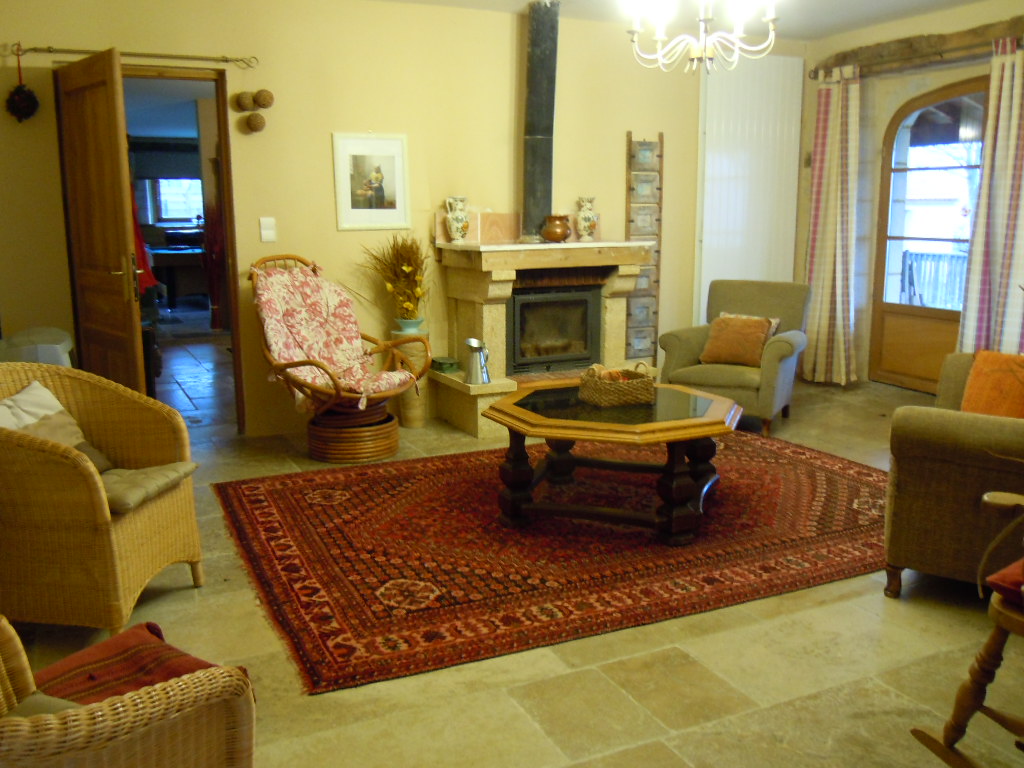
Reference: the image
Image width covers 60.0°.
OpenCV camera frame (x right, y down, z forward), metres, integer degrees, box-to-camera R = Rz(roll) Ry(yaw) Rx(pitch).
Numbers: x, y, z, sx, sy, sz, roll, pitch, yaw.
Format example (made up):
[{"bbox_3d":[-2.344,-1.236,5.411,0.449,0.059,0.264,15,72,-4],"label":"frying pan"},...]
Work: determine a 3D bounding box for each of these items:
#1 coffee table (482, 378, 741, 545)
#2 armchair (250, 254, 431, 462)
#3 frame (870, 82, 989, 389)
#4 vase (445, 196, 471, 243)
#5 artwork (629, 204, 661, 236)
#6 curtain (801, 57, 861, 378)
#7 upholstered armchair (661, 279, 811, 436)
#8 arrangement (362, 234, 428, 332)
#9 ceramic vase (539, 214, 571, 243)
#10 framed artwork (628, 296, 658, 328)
[{"bbox_3d":[0.443,0.314,3.850,1.046,0.460,1.046,-5,10,-24],"label":"coffee table"},{"bbox_3d":[-0.925,-0.163,4.925,0.860,1.095,0.800,5,13,28],"label":"armchair"},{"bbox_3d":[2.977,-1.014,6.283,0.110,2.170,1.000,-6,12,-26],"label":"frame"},{"bbox_3d":[-0.338,-1.026,5.536,0.147,0.296,0.130,-6,12,-26],"label":"vase"},{"bbox_3d":[0.952,-1.174,6.364,0.256,0.222,0.025,-6,12,-26],"label":"artwork"},{"bbox_3d":[2.400,-1.169,6.666,0.115,2.311,0.517,-5,10,-24],"label":"curtain"},{"bbox_3d":[1.470,-0.200,5.688,0.805,0.880,0.770,6,11,34],"label":"upholstered armchair"},{"bbox_3d":[-0.712,-0.614,5.446,0.414,0.598,0.391,-5,10,-24],"label":"arrangement"},{"bbox_3d":[0.281,-0.984,5.649,0.205,0.172,0.205,0,9,0],"label":"ceramic vase"},{"bbox_3d":[0.956,-0.523,6.491,0.263,0.228,0.025,-6,12,-26],"label":"framed artwork"}]

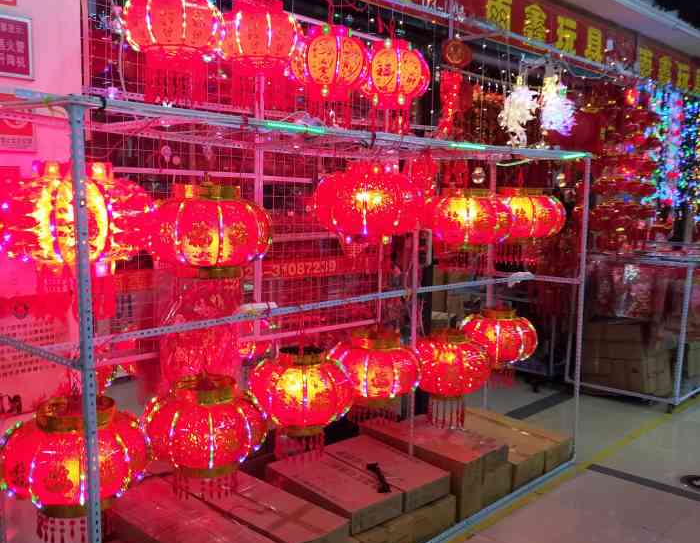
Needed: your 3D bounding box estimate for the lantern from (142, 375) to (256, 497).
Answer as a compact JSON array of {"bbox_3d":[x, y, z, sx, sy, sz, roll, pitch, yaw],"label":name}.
[{"bbox_3d":[-0.550,0.604,2.499,0.418,0.392,0.418,0,6,0],"label":"lantern"}]

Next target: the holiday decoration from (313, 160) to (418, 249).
[{"bbox_3d":[0.071,-0.292,2.986,0.460,0.400,0.460,0,7,0],"label":"holiday decoration"}]

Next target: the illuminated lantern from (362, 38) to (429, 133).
[{"bbox_3d":[0.233,-0.923,3.394,0.341,0.451,0.341,0,6,0],"label":"illuminated lantern"}]

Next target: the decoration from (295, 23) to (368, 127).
[{"bbox_3d":[-0.086,-0.914,3.142,0.350,0.460,0.350,0,6,0],"label":"decoration"}]

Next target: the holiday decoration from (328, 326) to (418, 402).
[{"bbox_3d":[0.124,0.481,3.267,0.436,0.376,0.436,0,6,0],"label":"holiday decoration"}]

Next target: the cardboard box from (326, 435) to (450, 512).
[{"bbox_3d":[0.160,0.993,3.333,0.300,0.100,0.610,-5,9,-40],"label":"cardboard box"}]

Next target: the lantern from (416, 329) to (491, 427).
[{"bbox_3d":[0.552,0.569,3.610,0.391,0.490,0.391,0,6,0],"label":"lantern"}]

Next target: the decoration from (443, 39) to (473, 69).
[{"bbox_3d":[0.623,-1.258,3.907,0.172,0.166,0.129,2,6,20],"label":"decoration"}]

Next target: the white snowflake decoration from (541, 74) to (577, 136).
[{"bbox_3d":[1.469,-1.183,4.772,0.240,0.430,0.240,-6,9,-44],"label":"white snowflake decoration"}]

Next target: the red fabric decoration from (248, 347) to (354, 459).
[{"bbox_3d":[-0.212,0.580,2.939,0.454,0.461,0.454,0,6,0],"label":"red fabric decoration"}]

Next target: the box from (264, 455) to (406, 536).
[{"bbox_3d":[-0.074,0.997,3.095,0.305,0.100,0.627,-4,7,-38],"label":"box"}]

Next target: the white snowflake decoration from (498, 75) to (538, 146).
[{"bbox_3d":[1.106,-1.057,4.424,0.260,0.460,0.260,-6,9,-44],"label":"white snowflake decoration"}]

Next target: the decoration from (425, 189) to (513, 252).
[{"bbox_3d":[0.635,-0.271,3.581,0.450,0.340,0.450,0,7,0],"label":"decoration"}]

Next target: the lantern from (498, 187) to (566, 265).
[{"bbox_3d":[1.093,-0.274,4.172,0.477,0.464,0.477,5,8,45],"label":"lantern"}]

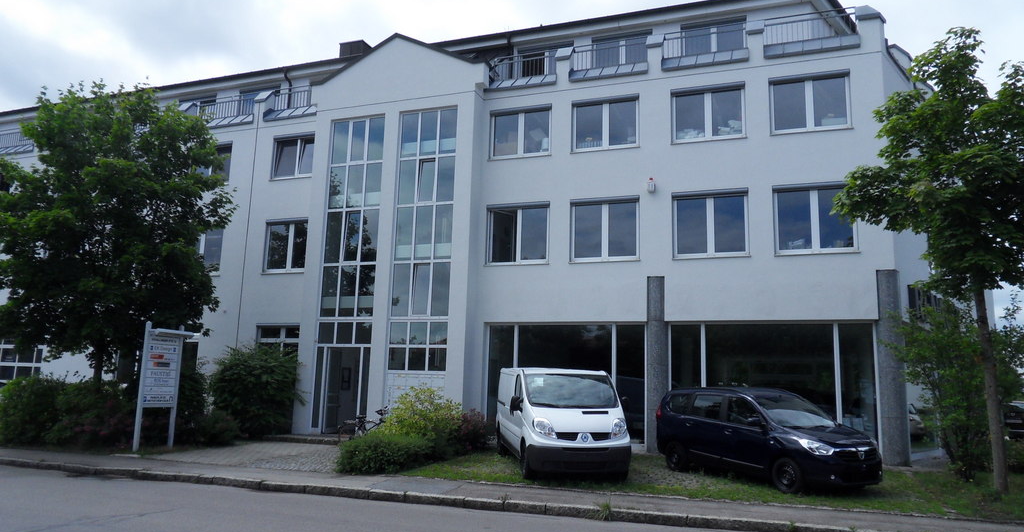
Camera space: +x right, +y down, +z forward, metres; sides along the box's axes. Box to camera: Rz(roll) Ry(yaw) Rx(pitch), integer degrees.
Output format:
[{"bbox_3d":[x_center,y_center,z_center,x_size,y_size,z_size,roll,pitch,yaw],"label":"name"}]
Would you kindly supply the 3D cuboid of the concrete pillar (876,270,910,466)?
[{"bbox_3d":[9.239,2.456,17.316,0.540,4.723,0.540,-2,-11,20],"label":"concrete pillar"}]

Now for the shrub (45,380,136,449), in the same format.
[{"bbox_3d":[-10.166,3.537,17.293,1.914,1.479,1.600,7,-11,-29],"label":"shrub"}]

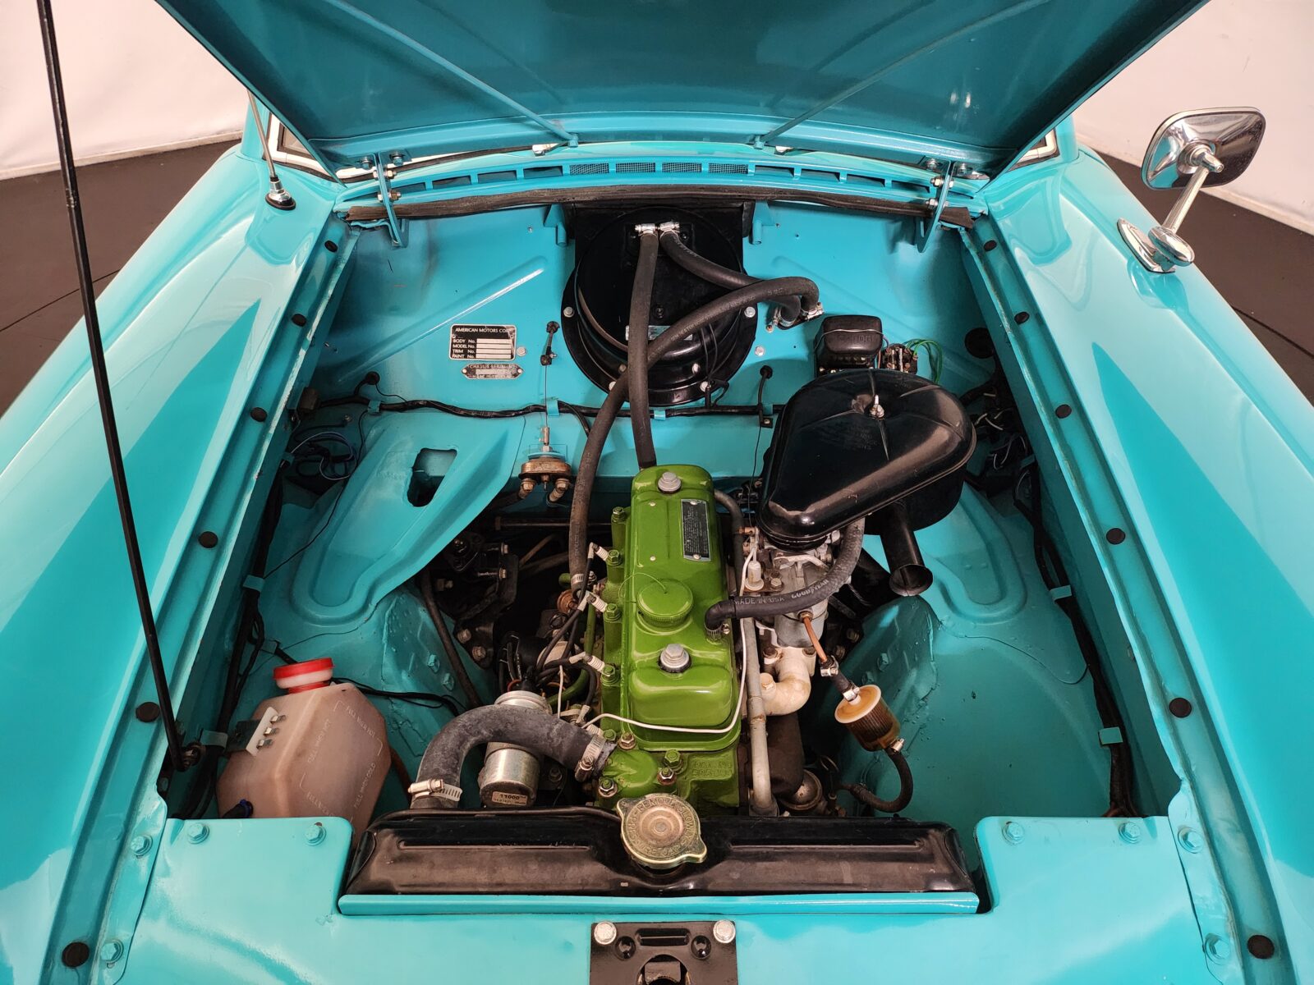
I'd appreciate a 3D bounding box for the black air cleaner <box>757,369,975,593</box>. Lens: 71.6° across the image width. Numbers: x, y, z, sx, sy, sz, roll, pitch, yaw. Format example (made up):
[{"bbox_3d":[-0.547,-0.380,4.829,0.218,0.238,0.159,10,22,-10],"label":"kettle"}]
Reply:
[{"bbox_3d":[0.228,-0.020,1.000,0.245,0.135,0.270,0,43,0],"label":"black air cleaner"}]

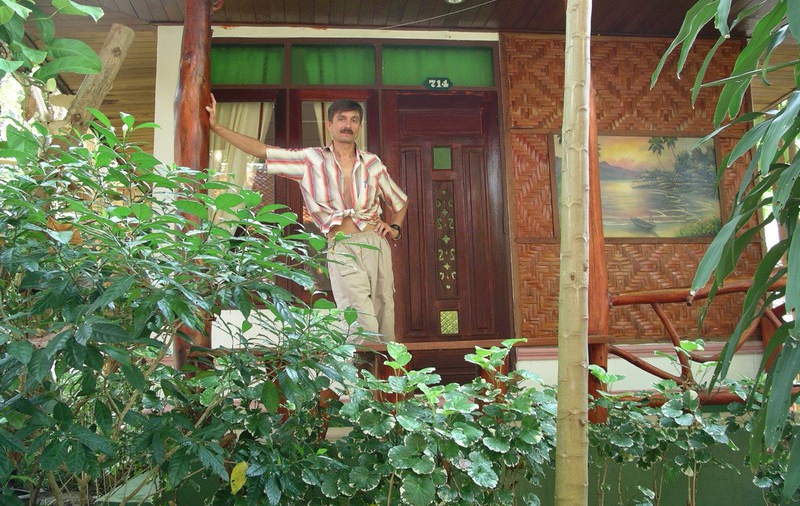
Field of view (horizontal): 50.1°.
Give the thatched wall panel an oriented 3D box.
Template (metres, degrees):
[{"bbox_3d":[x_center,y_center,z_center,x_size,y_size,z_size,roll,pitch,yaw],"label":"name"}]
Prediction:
[{"bbox_3d":[1.615,-0.471,5.921,1.792,2.162,0.090,-1,-8,-6],"label":"thatched wall panel"}]

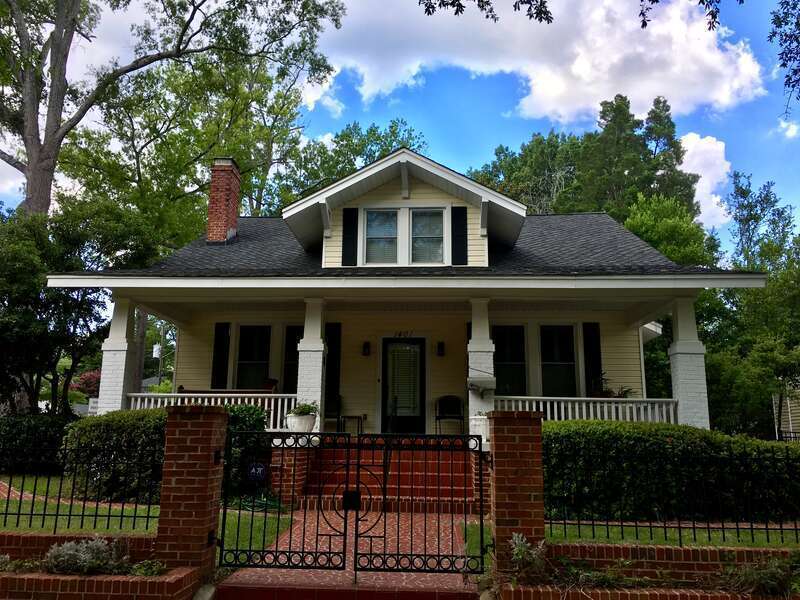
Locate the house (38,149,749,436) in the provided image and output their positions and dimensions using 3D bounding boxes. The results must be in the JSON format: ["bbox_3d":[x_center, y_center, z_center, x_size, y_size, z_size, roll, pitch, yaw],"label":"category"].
[{"bbox_3d":[0.320,0.612,17.337,11.350,7.700,13.800,0,-11,3],"label":"house"}]

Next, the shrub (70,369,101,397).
[{"bbox_3d":[-12.859,3.406,27.666,1.500,1.400,1.400,0,-11,3],"label":"shrub"}]

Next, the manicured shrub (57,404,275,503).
[{"bbox_3d":[-3.430,2.266,10.117,2.800,1.400,1.200,0,-11,3],"label":"manicured shrub"}]

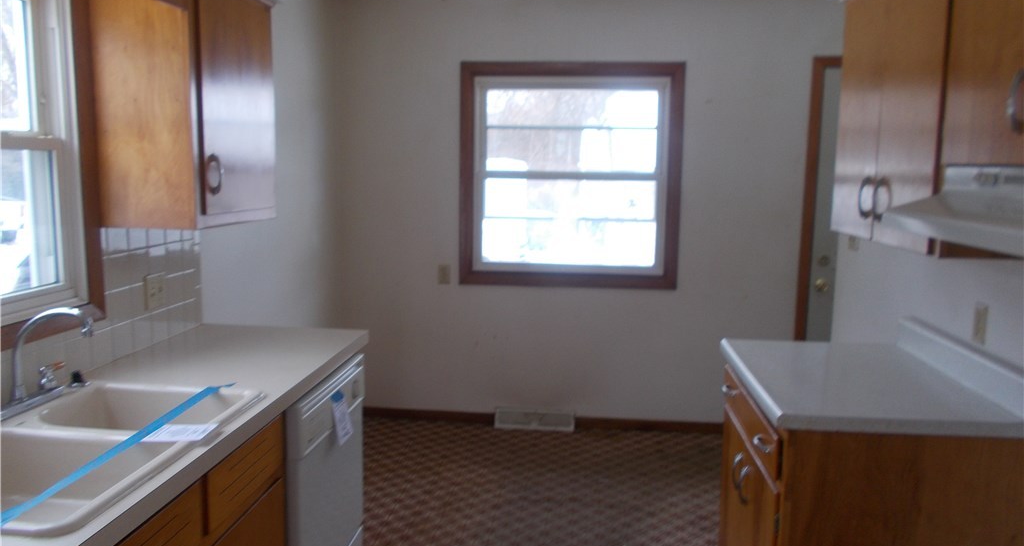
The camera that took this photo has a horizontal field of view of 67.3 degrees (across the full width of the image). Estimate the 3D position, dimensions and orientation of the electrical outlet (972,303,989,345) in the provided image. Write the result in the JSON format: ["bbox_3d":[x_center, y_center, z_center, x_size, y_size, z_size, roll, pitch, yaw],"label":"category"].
[{"bbox_3d":[1.328,0.147,2.181,0.008,0.114,0.071,2,8,5],"label":"electrical outlet"}]

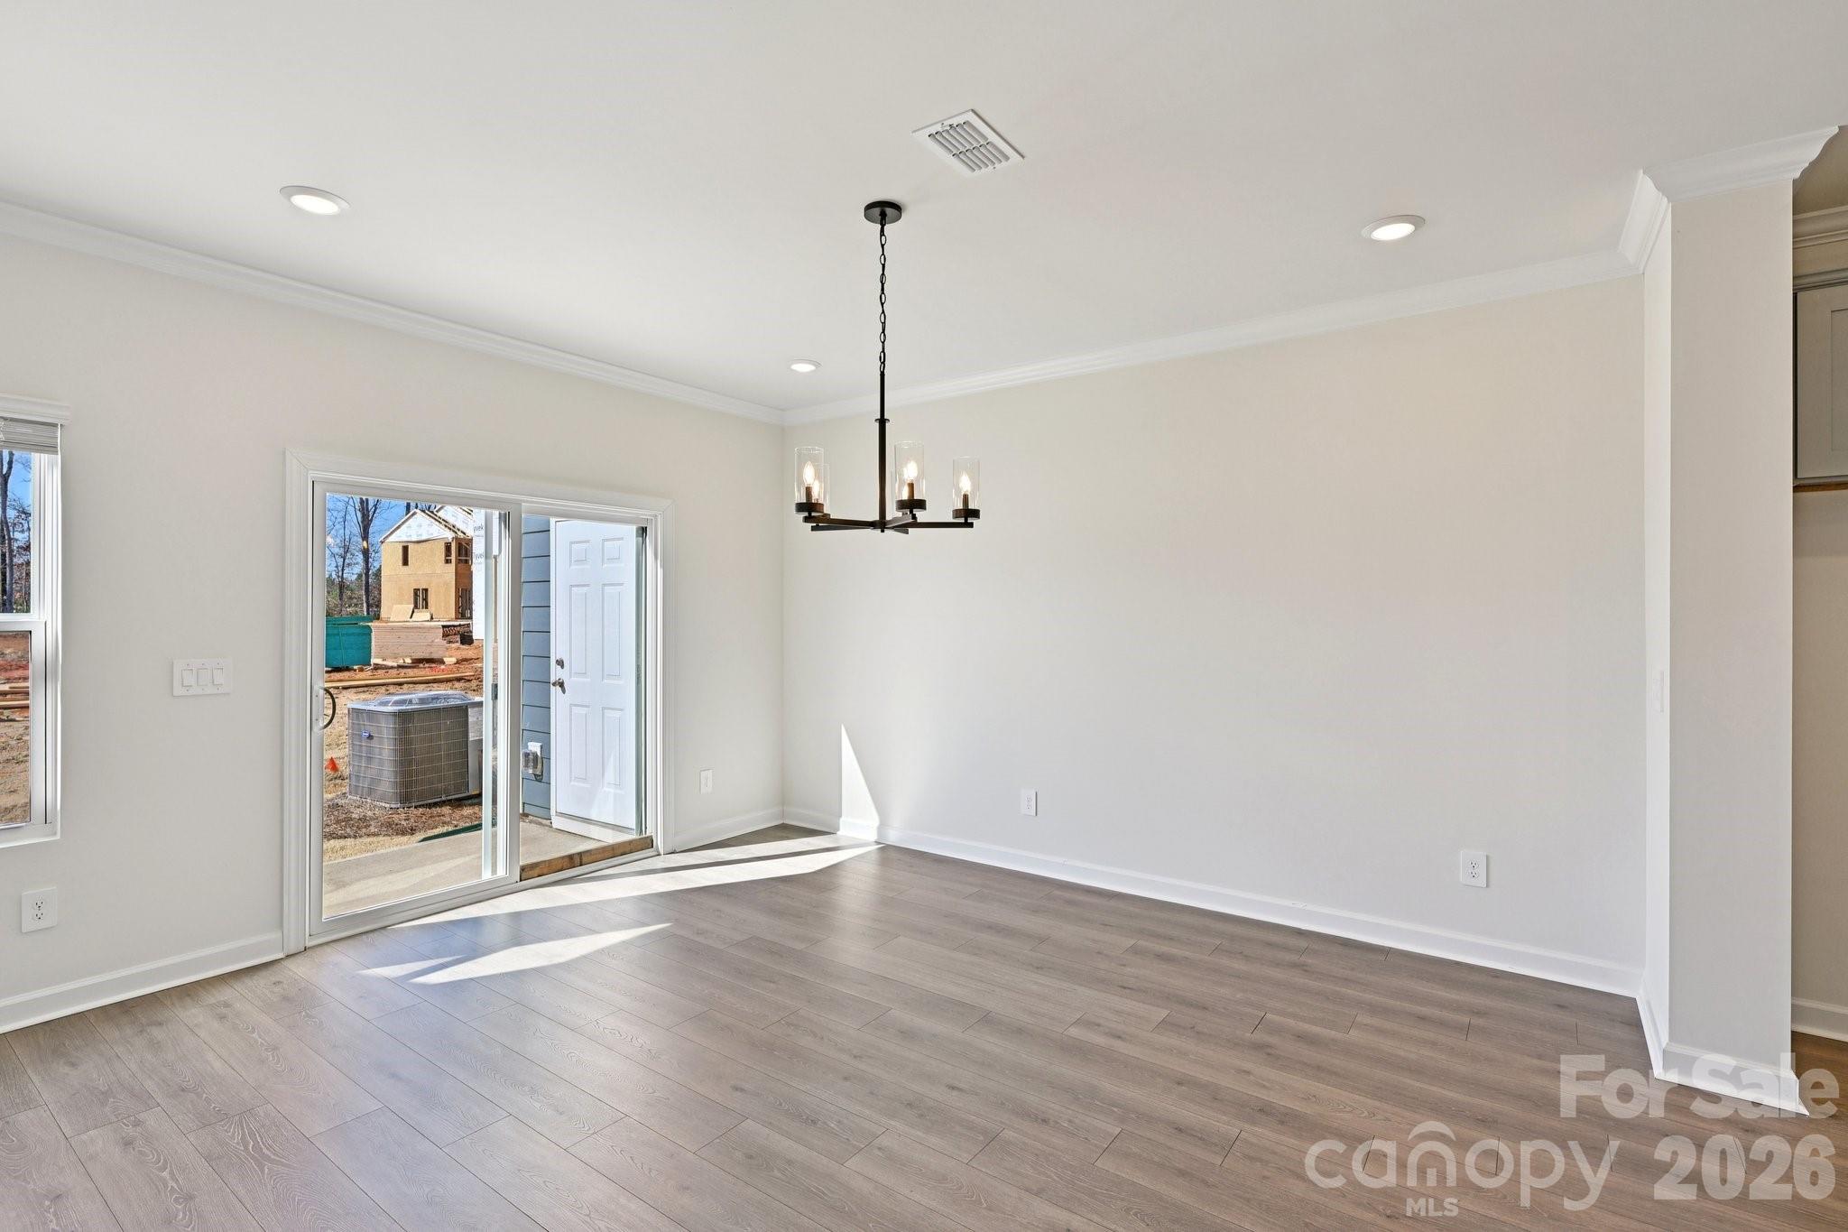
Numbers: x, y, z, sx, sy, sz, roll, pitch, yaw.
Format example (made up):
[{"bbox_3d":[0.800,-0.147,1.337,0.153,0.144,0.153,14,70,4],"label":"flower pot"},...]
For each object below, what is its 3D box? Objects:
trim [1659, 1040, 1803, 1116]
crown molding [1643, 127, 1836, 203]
[{"bbox_3d":[2.358,1.347,2.557,0.330,0.106,0.026,0,0,36],"label":"trim"},{"bbox_3d":[2.367,-1.305,2.546,0.415,0.088,0.080,0,0,36],"label":"crown molding"}]

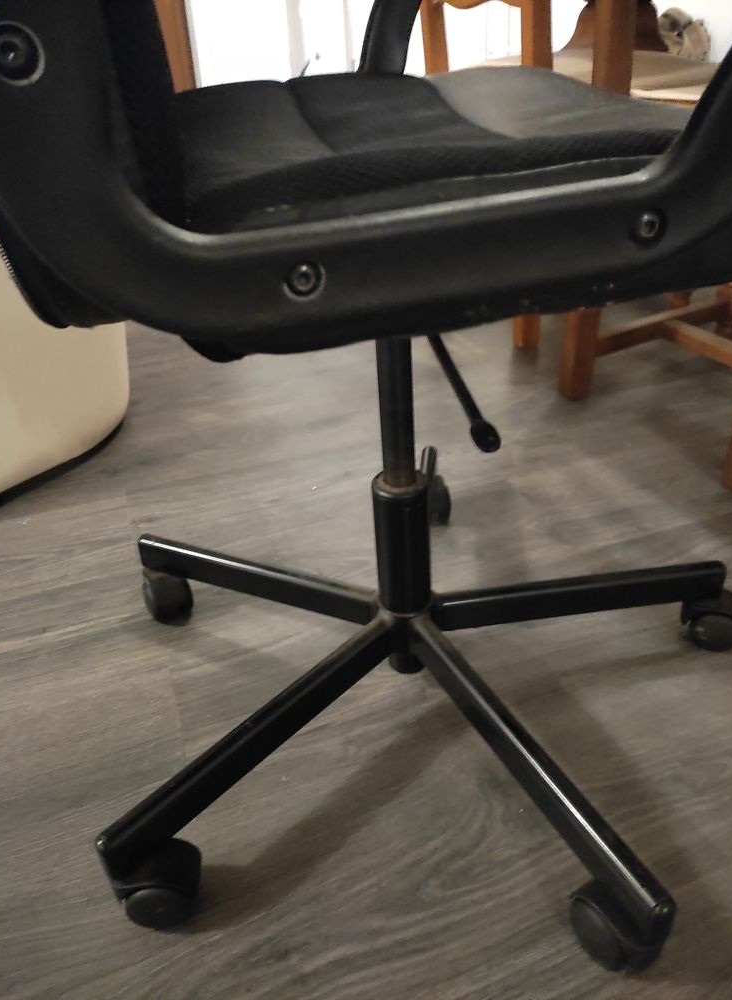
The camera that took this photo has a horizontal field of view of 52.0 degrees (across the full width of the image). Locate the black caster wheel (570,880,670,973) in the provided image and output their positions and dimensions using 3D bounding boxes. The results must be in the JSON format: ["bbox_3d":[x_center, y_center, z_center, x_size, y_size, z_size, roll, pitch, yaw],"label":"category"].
[{"bbox_3d":[0.174,0.294,0.525,0.047,0.060,0.062,-21,36,-25],"label":"black caster wheel"}]

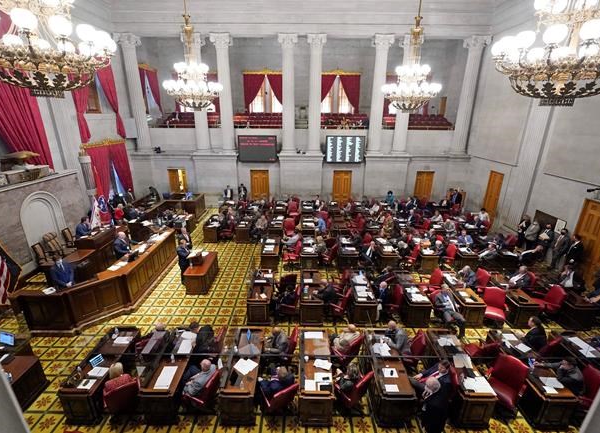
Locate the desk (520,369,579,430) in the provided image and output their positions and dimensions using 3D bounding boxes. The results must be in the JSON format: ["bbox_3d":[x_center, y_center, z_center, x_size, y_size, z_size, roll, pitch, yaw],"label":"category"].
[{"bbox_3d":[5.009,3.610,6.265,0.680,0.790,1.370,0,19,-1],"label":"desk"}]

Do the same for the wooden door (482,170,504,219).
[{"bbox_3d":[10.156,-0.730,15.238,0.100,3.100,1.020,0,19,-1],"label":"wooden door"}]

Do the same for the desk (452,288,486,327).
[{"bbox_3d":[5.001,2.729,8.719,0.660,0.800,0.930,1,19,1],"label":"desk"}]

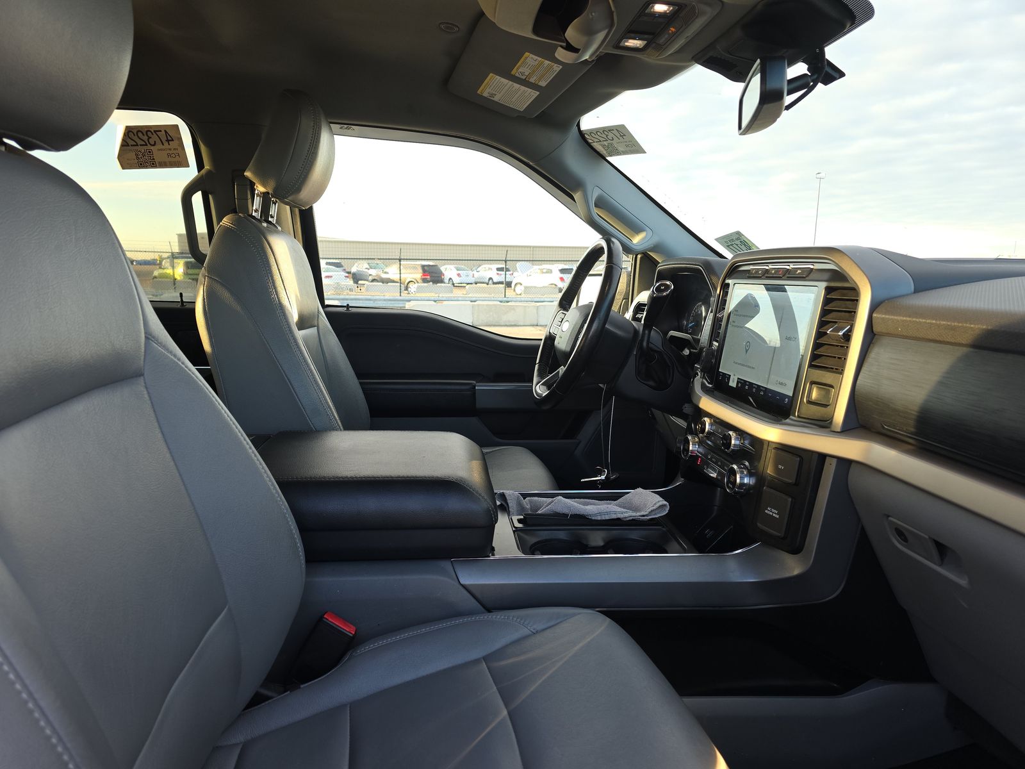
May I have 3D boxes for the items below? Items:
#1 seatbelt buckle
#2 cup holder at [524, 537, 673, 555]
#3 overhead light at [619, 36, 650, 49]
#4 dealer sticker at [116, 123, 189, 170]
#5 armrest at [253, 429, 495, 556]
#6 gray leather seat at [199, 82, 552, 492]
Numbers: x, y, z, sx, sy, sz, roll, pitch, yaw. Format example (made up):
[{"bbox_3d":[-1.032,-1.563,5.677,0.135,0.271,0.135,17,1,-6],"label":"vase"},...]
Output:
[{"bbox_3d":[-0.241,0.338,0.856,0.045,0.095,0.027,31,5,-11],"label":"seatbelt buckle"},{"bbox_3d":[0.121,0.274,1.015,0.200,0.070,0.100,0,10,-7],"label":"cup holder"},{"bbox_3d":[0.182,-0.516,1.030,0.038,0.014,0.048,0,10,-7],"label":"overhead light"},{"bbox_3d":[-0.852,-0.558,1.601,0.157,0.098,0.004,-4,30,-5],"label":"dealer sticker"},{"bbox_3d":[-0.208,0.149,1.024,0.360,0.120,0.285,0,10,-7],"label":"armrest"},{"bbox_3d":[-0.230,-0.053,1.413,0.770,1.050,0.560,0,10,-7],"label":"gray leather seat"}]

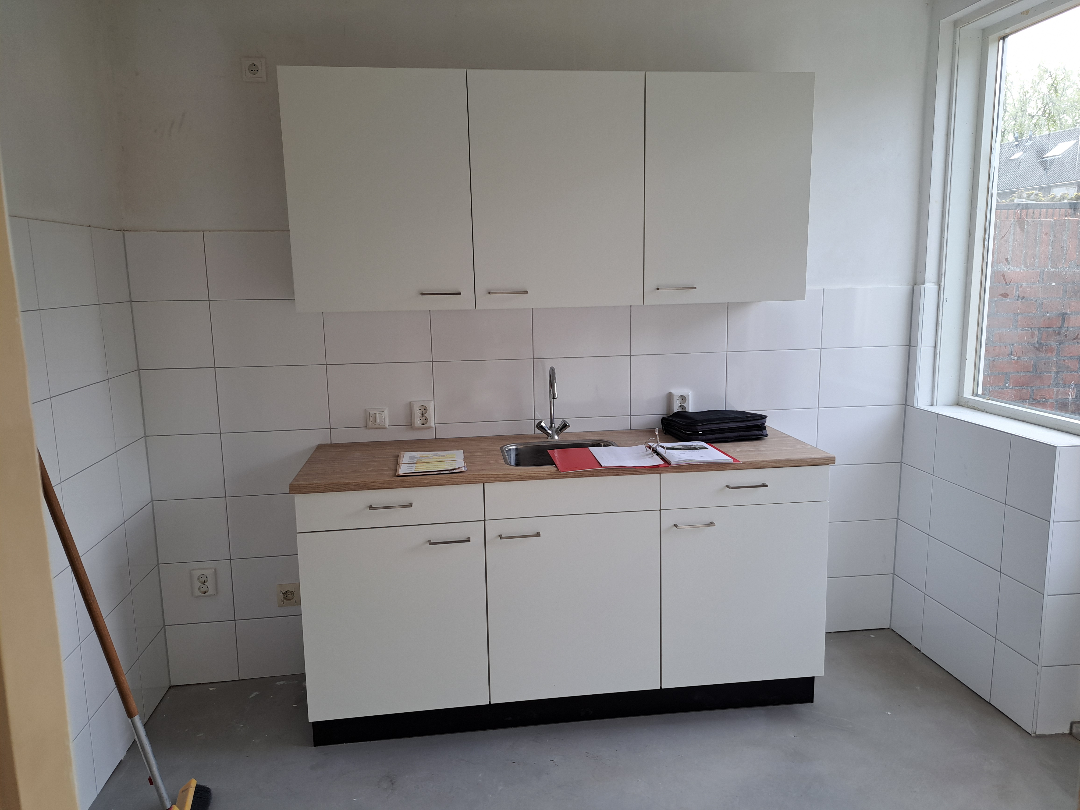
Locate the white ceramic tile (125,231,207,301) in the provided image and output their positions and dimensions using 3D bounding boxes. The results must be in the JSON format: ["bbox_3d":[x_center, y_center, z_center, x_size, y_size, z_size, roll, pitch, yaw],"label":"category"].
[{"bbox_3d":[-1.350,-0.504,2.717,0.268,0.249,0.014,-2,10,-7],"label":"white ceramic tile"}]

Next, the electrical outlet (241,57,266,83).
[{"bbox_3d":[-1.025,-1.201,2.682,0.080,0.080,0.015,-2,10,-7],"label":"electrical outlet"}]

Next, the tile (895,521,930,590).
[{"bbox_3d":[1.593,0.641,3.201,0.010,0.250,0.218,-2,9,-7],"label":"tile"}]

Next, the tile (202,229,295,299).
[{"bbox_3d":[-1.030,-0.521,2.787,0.400,0.250,0.010,-2,9,-7],"label":"tile"}]

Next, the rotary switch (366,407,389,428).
[{"bbox_3d":[-0.627,0.054,2.883,0.080,0.080,0.030,-2,10,-7],"label":"rotary switch"}]

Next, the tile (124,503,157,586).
[{"bbox_3d":[-1.479,0.520,2.779,0.010,0.250,0.258,-2,10,-8],"label":"tile"}]

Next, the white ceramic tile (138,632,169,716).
[{"bbox_3d":[-1.459,1.015,2.839,0.010,0.258,0.266,-2,9,-8],"label":"white ceramic tile"}]

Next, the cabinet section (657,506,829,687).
[{"bbox_3d":[0.680,0.623,2.902,0.600,0.652,0.573,-2,9,-7],"label":"cabinet section"}]

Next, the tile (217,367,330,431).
[{"bbox_3d":[-1.021,-0.023,2.865,0.400,0.249,0.010,-2,9,-7],"label":"tile"}]

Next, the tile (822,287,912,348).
[{"bbox_3d":[1.361,-0.364,3.125,0.391,0.250,0.010,-2,9,-7],"label":"tile"}]

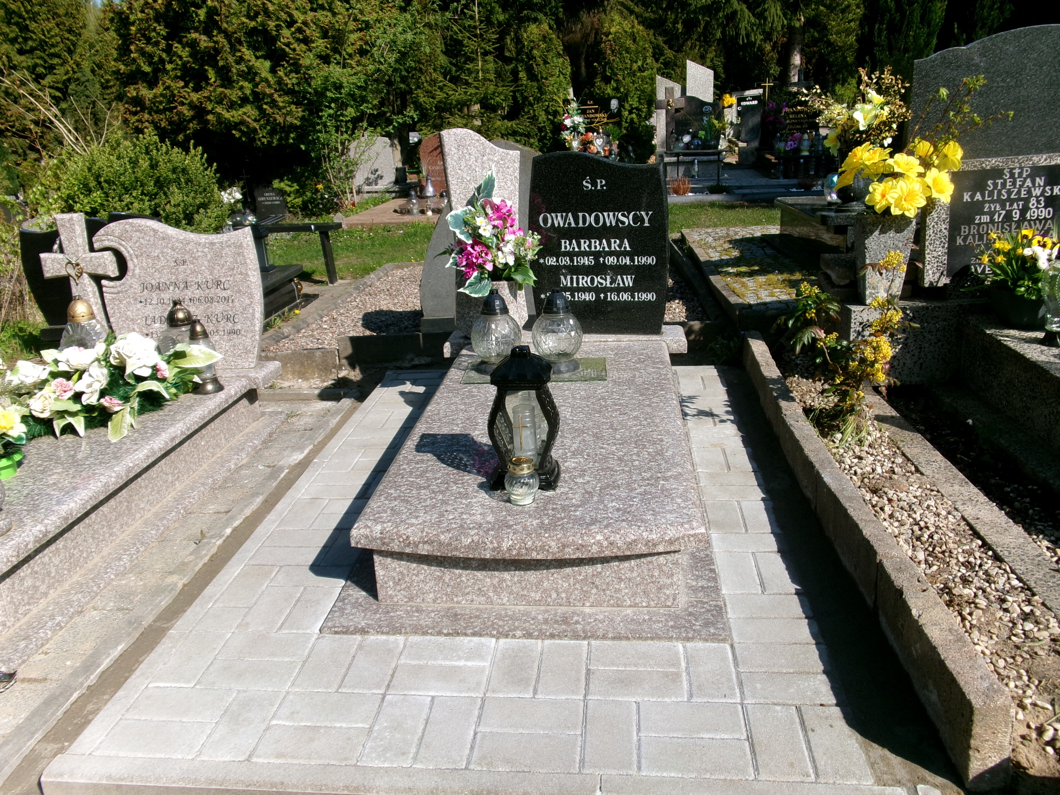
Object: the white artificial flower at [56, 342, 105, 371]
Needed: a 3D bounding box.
[{"bbox_3d":[-1.568,-0.143,2.990,0.165,0.085,0.140,-13,21,-27],"label":"white artificial flower"}]

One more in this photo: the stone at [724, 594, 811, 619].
[{"bbox_3d":[0.546,0.506,1.982,0.200,0.060,0.100,-1,19,6],"label":"stone"}]

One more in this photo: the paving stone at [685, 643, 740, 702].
[{"bbox_3d":[0.372,0.589,1.768,0.100,0.060,0.200,-1,19,6],"label":"paving stone"}]

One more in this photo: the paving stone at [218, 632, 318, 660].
[{"bbox_3d":[-0.583,0.583,1.921,0.200,0.060,0.100,-1,19,6],"label":"paving stone"}]

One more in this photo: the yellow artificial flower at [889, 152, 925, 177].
[{"bbox_3d":[1.291,-0.797,2.942,0.125,0.060,0.100,5,64,23],"label":"yellow artificial flower"}]

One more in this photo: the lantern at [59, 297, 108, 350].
[{"bbox_3d":[-1.605,-0.203,3.094,0.190,0.310,0.190,-1,19,6],"label":"lantern"}]

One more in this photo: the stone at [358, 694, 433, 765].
[{"bbox_3d":[-0.258,0.674,1.684,0.100,0.060,0.199,-1,19,6],"label":"stone"}]

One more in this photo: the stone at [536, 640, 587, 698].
[{"bbox_3d":[0.071,0.596,1.806,0.098,0.060,0.191,-1,19,6],"label":"stone"}]

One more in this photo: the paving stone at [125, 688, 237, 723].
[{"bbox_3d":[-0.717,0.662,1.782,0.200,0.060,0.099,-1,19,6],"label":"paving stone"}]

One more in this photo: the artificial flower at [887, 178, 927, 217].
[{"bbox_3d":[1.277,-0.679,2.910,0.137,0.132,0.070,5,21,23],"label":"artificial flower"}]

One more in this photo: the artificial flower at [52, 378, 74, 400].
[{"bbox_3d":[-1.497,-0.028,2.750,0.078,0.073,0.060,-13,22,-28],"label":"artificial flower"}]

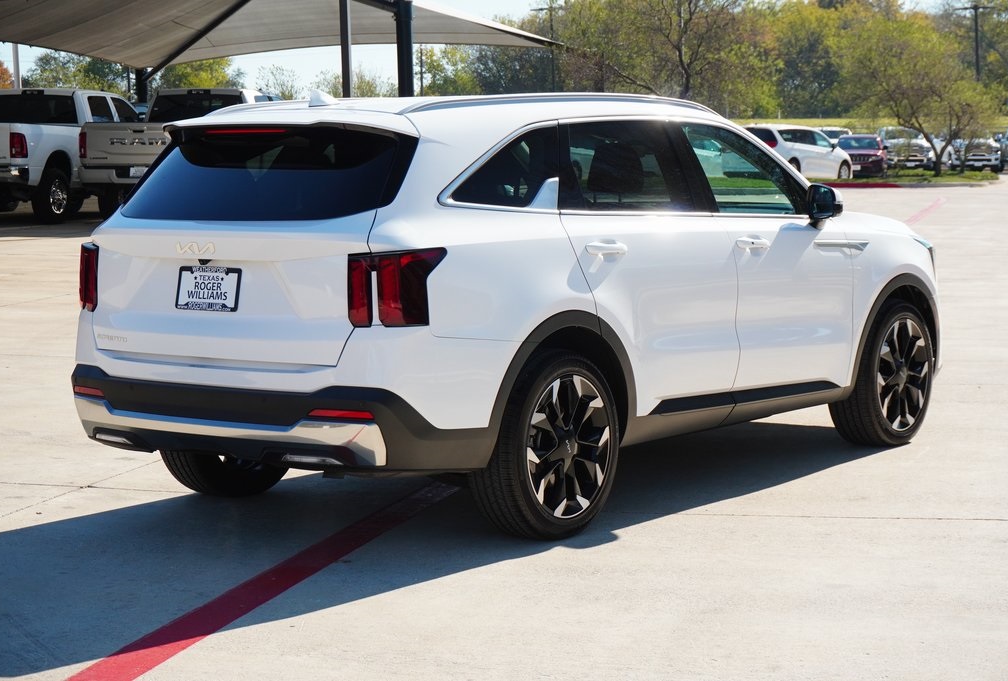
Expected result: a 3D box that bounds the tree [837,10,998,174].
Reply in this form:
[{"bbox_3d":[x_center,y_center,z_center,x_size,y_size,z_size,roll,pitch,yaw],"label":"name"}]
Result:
[{"bbox_3d":[13.055,-7.814,65.500,5.000,5.150,4.600,0,6,12],"label":"tree"}]

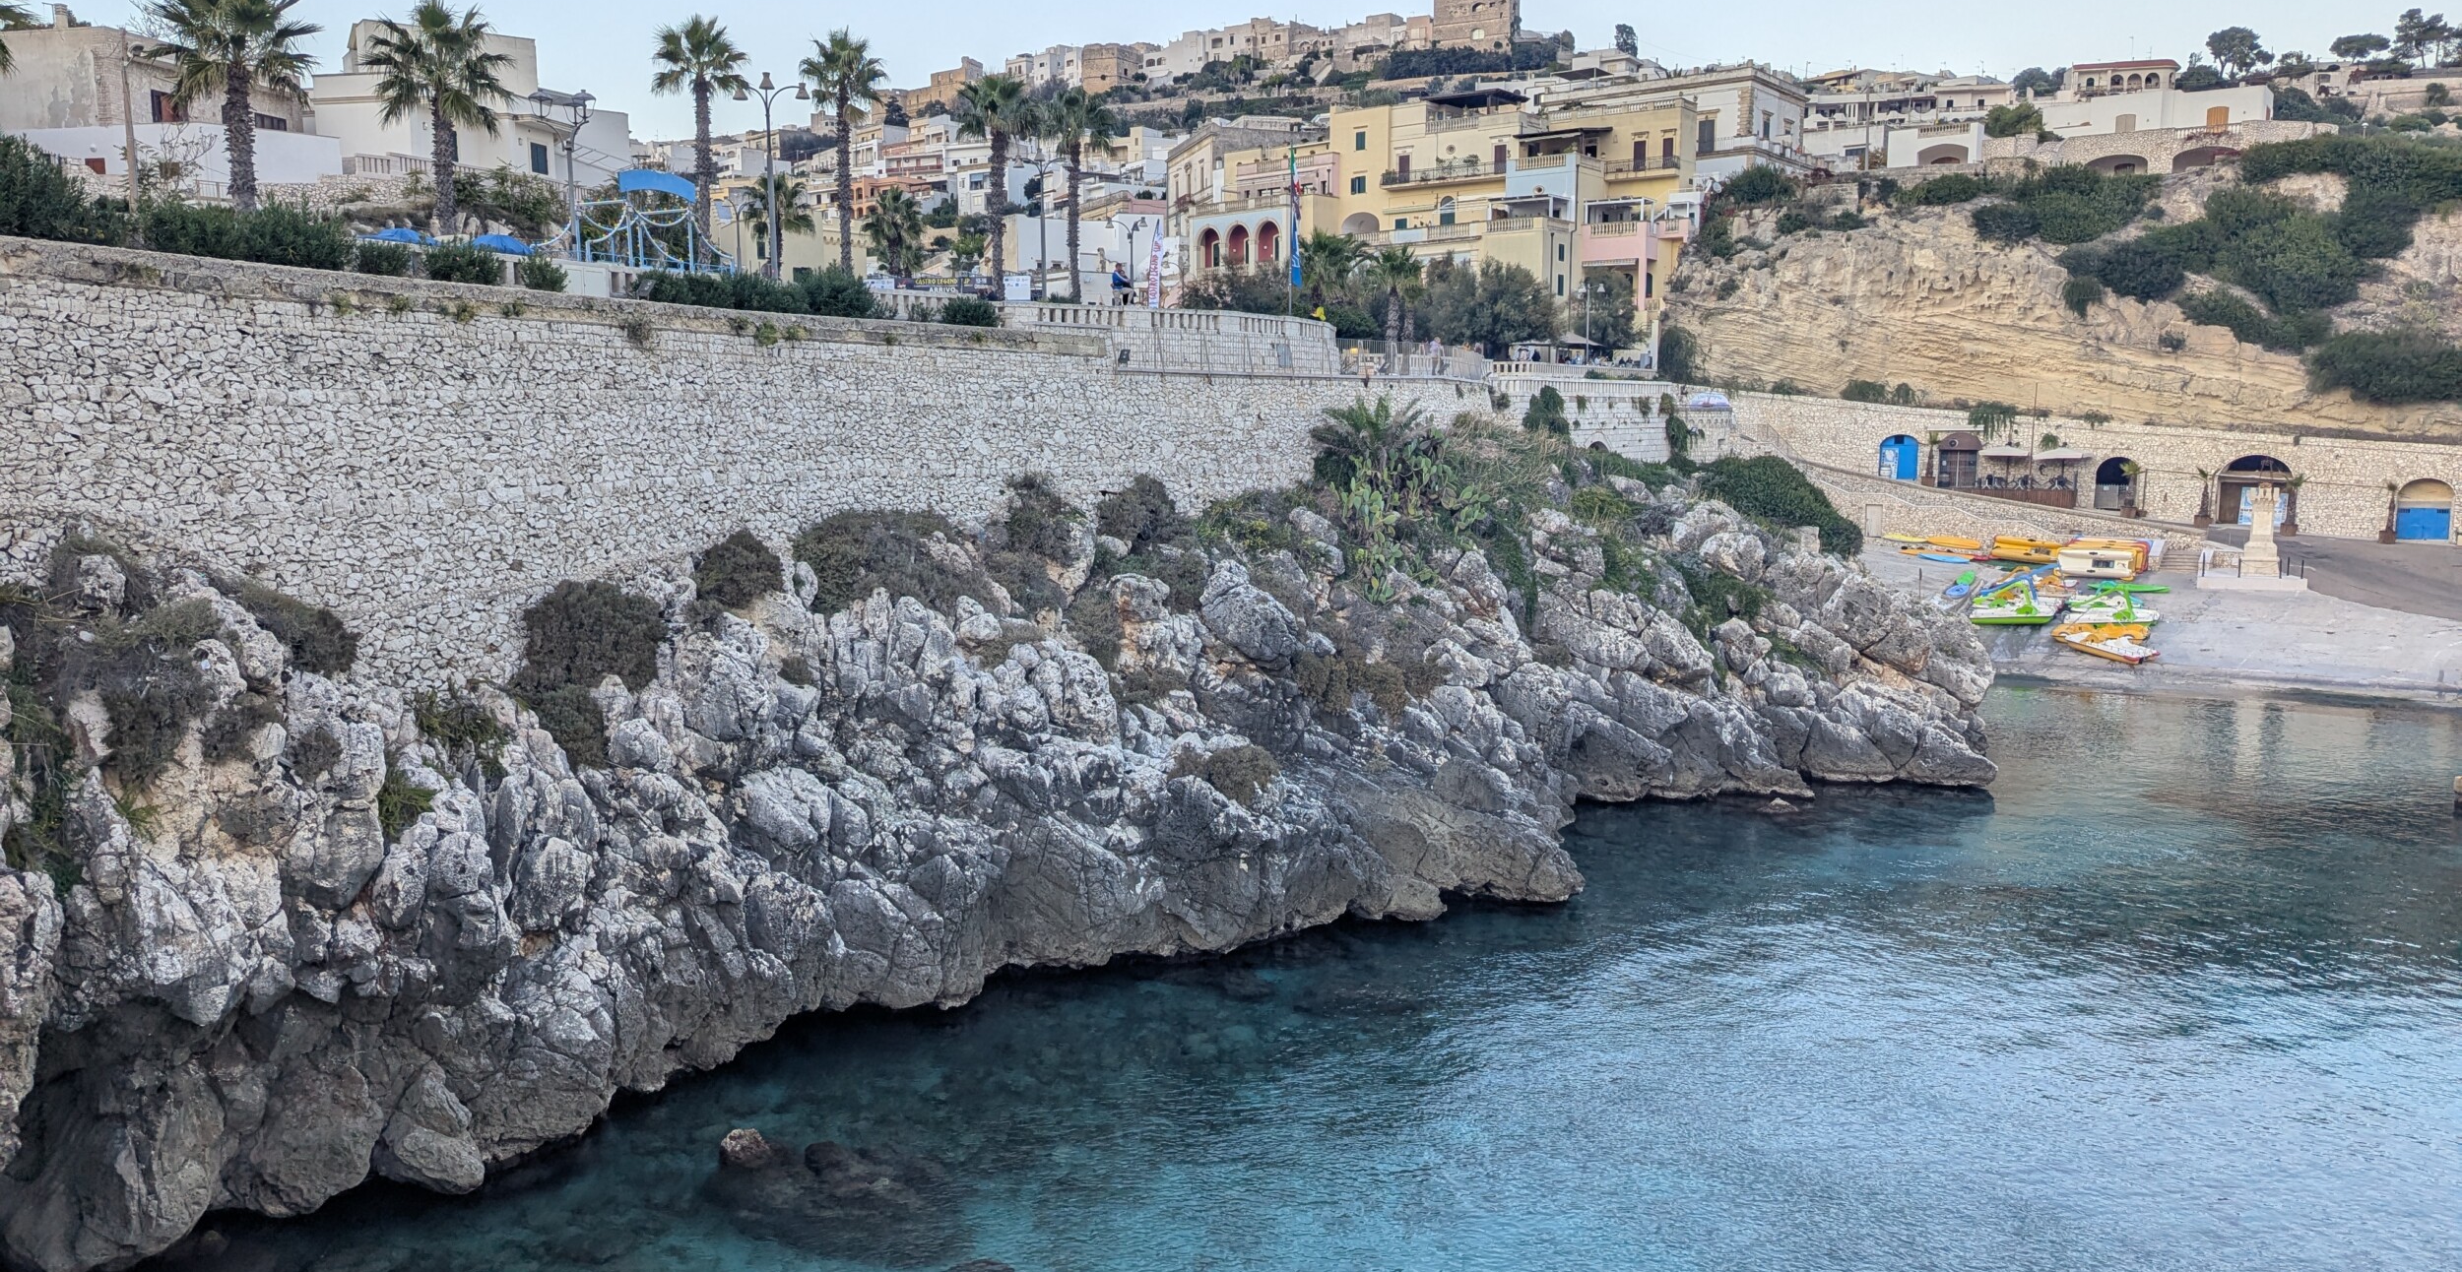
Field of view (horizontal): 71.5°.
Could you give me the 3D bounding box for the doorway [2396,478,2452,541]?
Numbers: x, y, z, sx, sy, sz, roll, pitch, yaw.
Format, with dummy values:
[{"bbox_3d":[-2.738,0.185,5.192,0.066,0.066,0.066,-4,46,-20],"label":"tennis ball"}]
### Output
[{"bbox_3d":[61.586,-6.471,88.285,2.500,3.270,0.600,2,9,17],"label":"doorway"}]

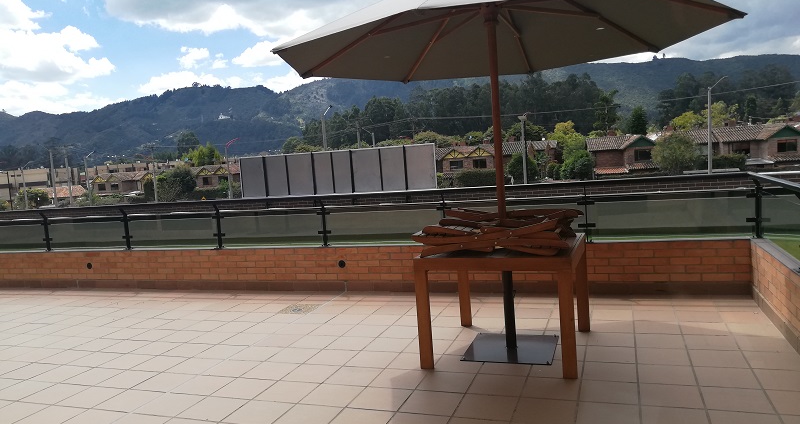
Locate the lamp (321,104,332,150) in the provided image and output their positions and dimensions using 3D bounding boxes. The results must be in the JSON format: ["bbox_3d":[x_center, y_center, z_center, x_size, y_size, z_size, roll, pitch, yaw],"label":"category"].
[{"bbox_3d":[-4.740,-2.744,43.033,0.350,9.610,1.500,-2,6,24],"label":"lamp"}]

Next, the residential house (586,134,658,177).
[{"bbox_3d":[24.248,-5.461,65.089,7.600,5.830,7.500,-2,6,20],"label":"residential house"}]

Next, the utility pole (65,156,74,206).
[{"bbox_3d":[-42.164,-2.773,77.402,0.320,8.740,0.320,-2,6,20],"label":"utility pole"}]

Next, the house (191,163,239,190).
[{"bbox_3d":[-27.581,-4.531,96.074,9.500,6.690,8.000,-2,6,20],"label":"house"}]

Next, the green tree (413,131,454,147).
[{"bbox_3d":[5.647,-9.022,95.238,6.800,7.740,6.200,-2,6,20],"label":"green tree"}]

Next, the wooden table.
[{"bbox_3d":[0.764,0.599,4.221,1.000,0.740,1.000,-2,6,22],"label":"wooden table"}]

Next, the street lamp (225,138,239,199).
[{"bbox_3d":[-20.992,-4.776,75.049,1.800,8.500,0.350,-7,6,-31],"label":"street lamp"}]

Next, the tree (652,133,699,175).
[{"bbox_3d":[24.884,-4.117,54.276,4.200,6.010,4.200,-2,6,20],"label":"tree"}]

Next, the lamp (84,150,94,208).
[{"bbox_3d":[-42.247,-3.950,82.069,1.500,8.710,0.350,-9,7,-43],"label":"lamp"}]

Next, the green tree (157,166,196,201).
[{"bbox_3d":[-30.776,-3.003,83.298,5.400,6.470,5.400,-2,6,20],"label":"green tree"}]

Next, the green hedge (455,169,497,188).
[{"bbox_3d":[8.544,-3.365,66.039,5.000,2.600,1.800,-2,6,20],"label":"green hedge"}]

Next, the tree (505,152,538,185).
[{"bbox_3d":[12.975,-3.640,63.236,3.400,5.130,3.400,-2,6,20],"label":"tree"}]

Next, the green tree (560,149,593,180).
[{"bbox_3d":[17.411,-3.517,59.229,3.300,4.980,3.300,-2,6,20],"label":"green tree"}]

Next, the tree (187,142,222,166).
[{"bbox_3d":[-34.312,-7.783,106.216,6.400,8.960,6.000,-2,6,20],"label":"tree"}]

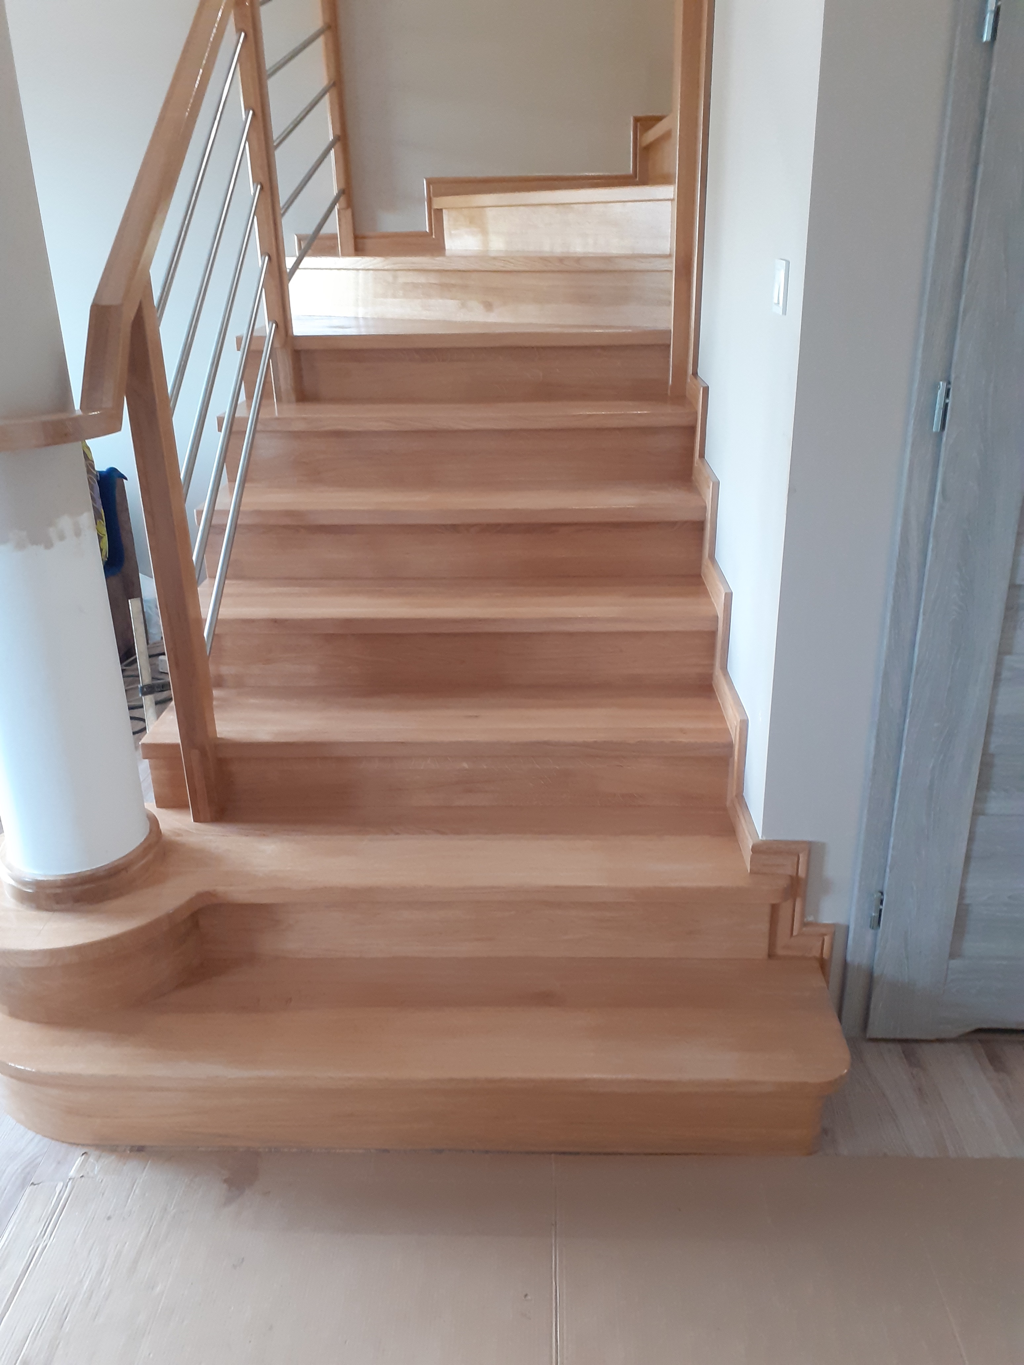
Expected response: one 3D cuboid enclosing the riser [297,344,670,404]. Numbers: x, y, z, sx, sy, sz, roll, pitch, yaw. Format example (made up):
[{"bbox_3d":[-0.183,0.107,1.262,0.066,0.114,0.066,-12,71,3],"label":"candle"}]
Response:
[{"bbox_3d":[-0.143,-0.854,2.927,1.147,0.142,0.022,0,23,2],"label":"riser"}]

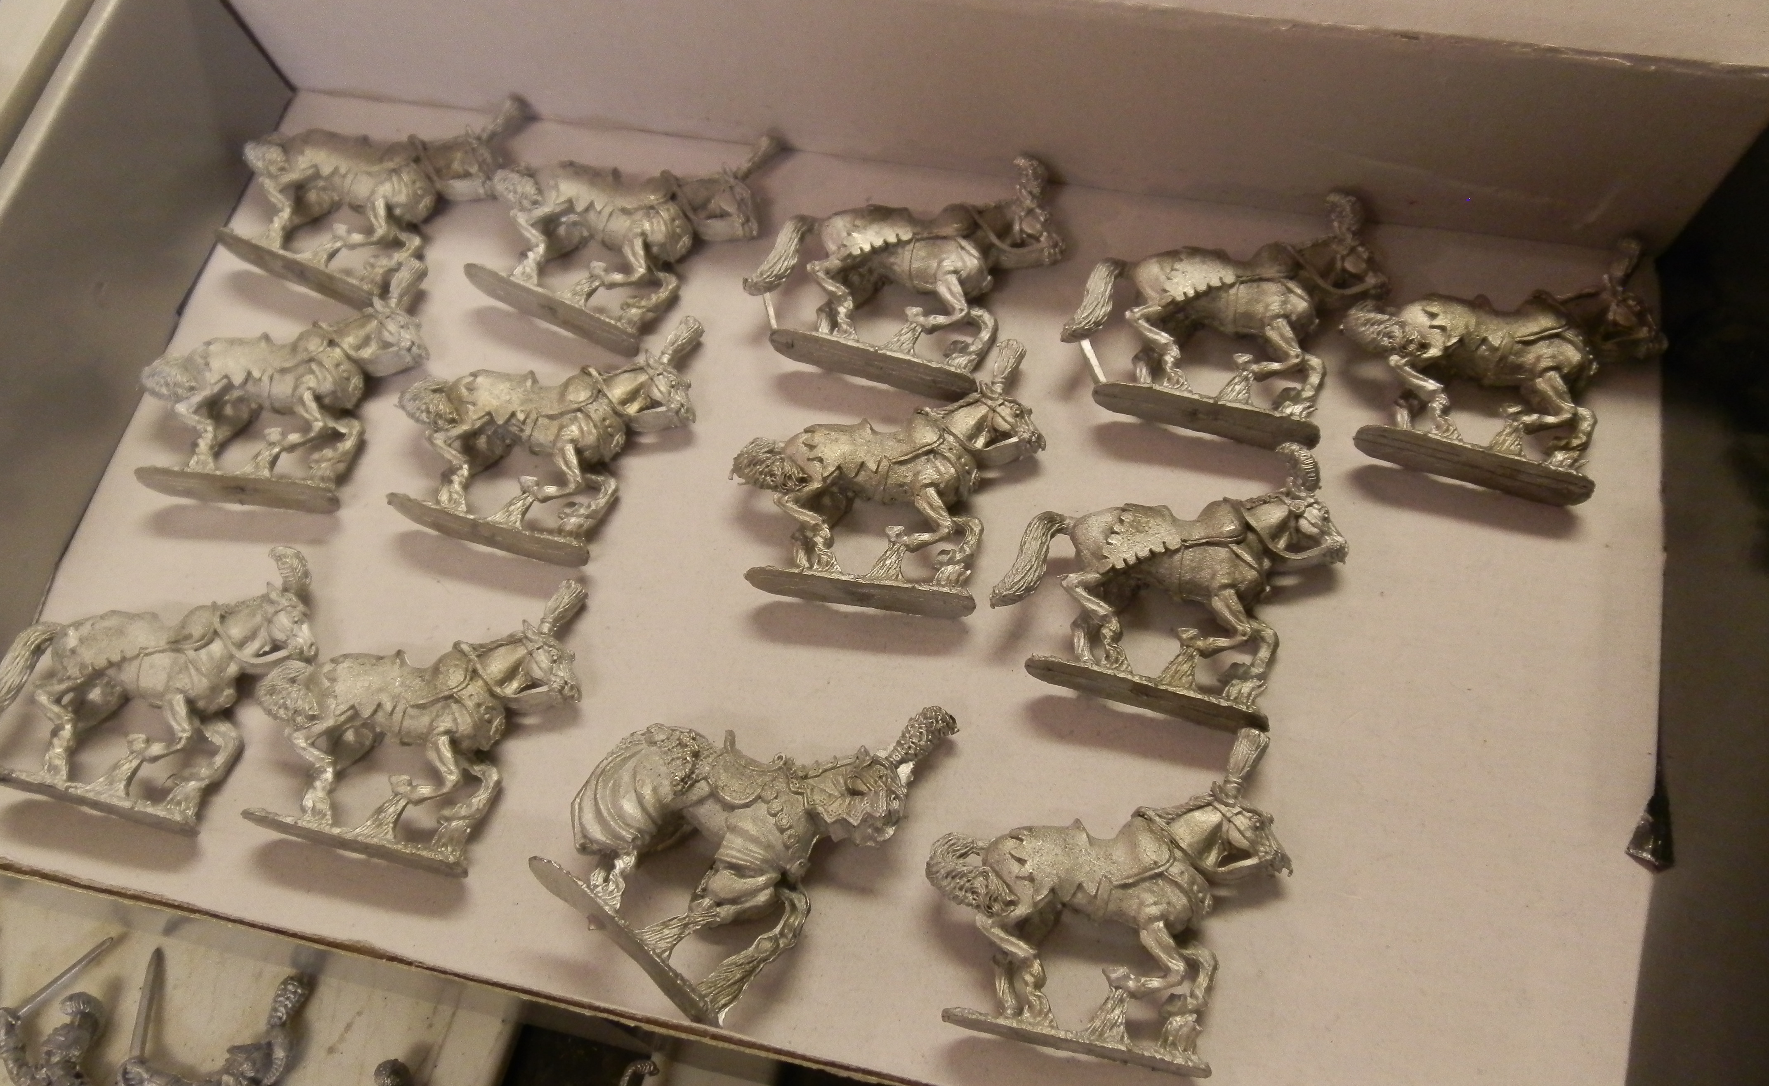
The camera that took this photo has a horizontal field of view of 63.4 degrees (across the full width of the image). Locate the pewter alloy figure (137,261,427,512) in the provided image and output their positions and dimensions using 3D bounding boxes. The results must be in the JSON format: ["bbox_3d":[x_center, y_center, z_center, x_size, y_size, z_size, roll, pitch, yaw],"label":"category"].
[{"bbox_3d":[-0.102,-0.029,0.244,0.049,0.013,0.048,6,67,7],"label":"pewter alloy figure"}]

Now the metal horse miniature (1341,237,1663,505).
[{"bbox_3d":[0.097,-0.032,0.225,0.049,0.013,0.048,15,70,13],"label":"metal horse miniature"}]

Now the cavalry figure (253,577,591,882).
[{"bbox_3d":[-0.070,0.024,0.215,0.049,0.013,0.048,12,67,9],"label":"cavalry figure"}]

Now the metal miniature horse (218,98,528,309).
[{"bbox_3d":[-0.092,-0.066,0.256,0.049,0.013,0.048,21,71,15],"label":"metal miniature horse"}]

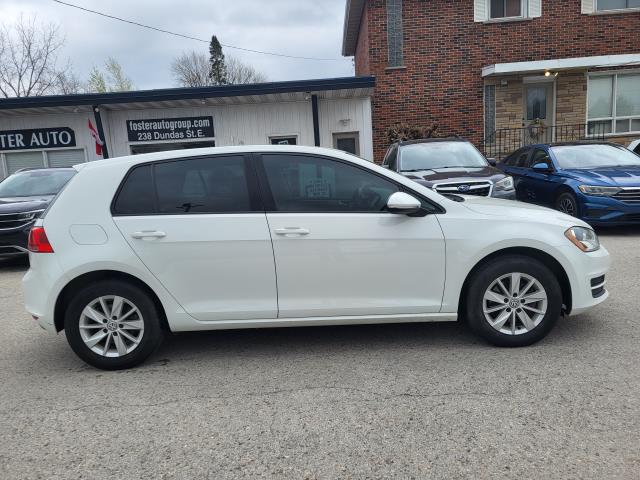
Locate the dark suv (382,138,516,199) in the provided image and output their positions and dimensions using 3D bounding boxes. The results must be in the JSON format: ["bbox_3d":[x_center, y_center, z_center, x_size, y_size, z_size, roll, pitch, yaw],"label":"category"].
[{"bbox_3d":[2.122,-1.110,9.170,1.840,1.680,4.800,-3,8,2],"label":"dark suv"}]

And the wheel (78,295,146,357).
[{"bbox_3d":[-1.356,0.556,3.194,0.420,0.420,0.160,-3,8,0],"label":"wheel"}]

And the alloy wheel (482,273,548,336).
[{"bbox_3d":[1.277,0.409,3.197,0.420,0.420,0.160,-3,8,0],"label":"alloy wheel"}]

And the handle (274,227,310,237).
[{"bbox_3d":[-0.171,-0.051,3.038,0.225,0.050,0.055,-3,8,0],"label":"handle"}]

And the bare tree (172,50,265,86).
[{"bbox_3d":[-7.230,-8.886,36.720,7.500,10.700,7.000,-5,8,-11],"label":"bare tree"}]

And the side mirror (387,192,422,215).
[{"bbox_3d":[0.529,-0.220,2.976,0.210,0.160,0.210,-3,8,0],"label":"side mirror"}]

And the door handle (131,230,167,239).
[{"bbox_3d":[-1.075,-0.028,3.030,0.225,0.050,0.055,-3,8,0],"label":"door handle"}]

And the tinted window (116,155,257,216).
[{"bbox_3d":[-0.909,-0.358,3.132,0.920,0.400,0.090,-3,-12,0],"label":"tinted window"}]

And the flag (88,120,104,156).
[{"bbox_3d":[-5.533,-2.513,11.900,0.420,0.900,0.300,-3,8,0],"label":"flag"}]

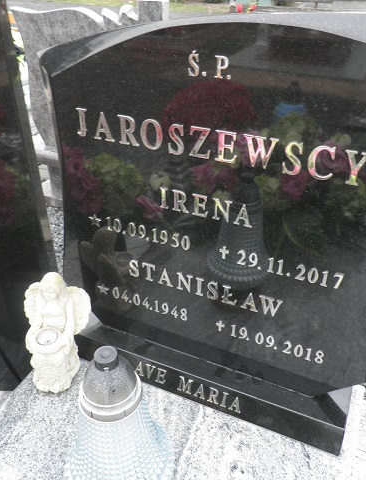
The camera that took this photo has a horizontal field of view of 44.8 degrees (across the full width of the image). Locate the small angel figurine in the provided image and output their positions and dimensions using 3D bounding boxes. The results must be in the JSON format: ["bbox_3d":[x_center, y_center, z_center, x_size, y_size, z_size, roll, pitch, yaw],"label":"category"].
[{"bbox_3d":[-0.256,0.189,0.880,0.136,0.276,0.127,0,34,0],"label":"small angel figurine"}]

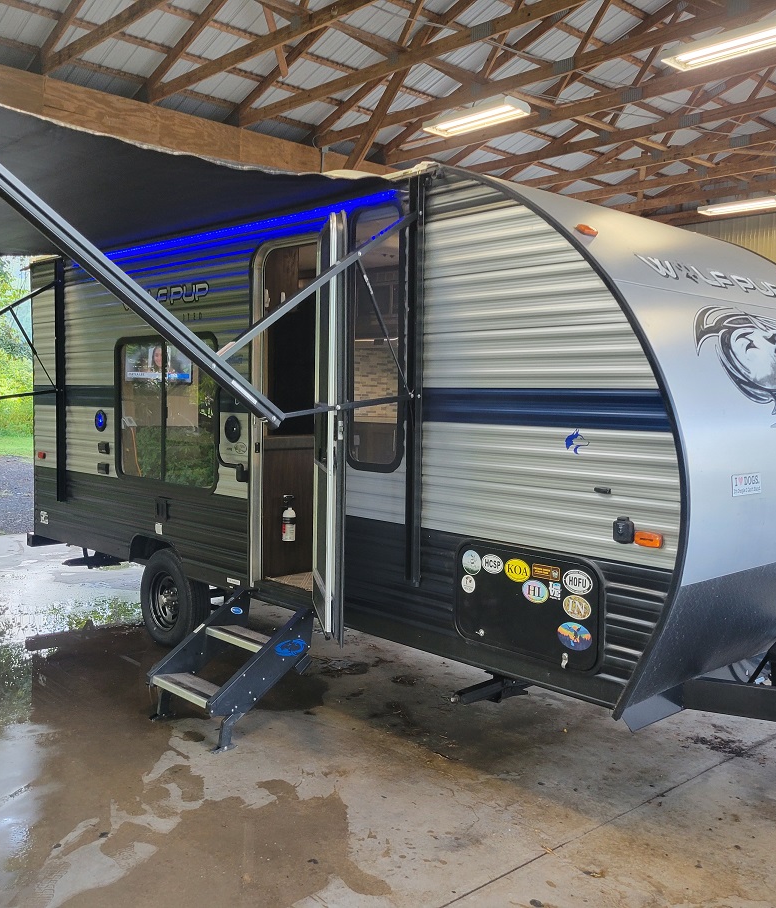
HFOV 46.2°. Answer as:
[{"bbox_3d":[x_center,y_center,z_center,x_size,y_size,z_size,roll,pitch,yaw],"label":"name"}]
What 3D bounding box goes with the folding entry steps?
[{"bbox_3d":[-0.806,1.091,4.782,0.680,0.670,0.640,-3,5,-43],"label":"folding entry steps"}]

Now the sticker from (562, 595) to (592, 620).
[{"bbox_3d":[0.754,0.613,3.626,0.005,0.096,0.137,-3,5,-43],"label":"sticker"}]

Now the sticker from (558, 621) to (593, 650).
[{"bbox_3d":[0.748,0.729,3.638,0.005,0.108,0.168,-3,5,-43],"label":"sticker"}]

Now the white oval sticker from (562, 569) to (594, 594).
[{"bbox_3d":[0.756,0.511,3.619,0.005,0.099,0.144,-3,5,-43],"label":"white oval sticker"}]

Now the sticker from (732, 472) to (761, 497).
[{"bbox_3d":[1.416,0.120,3.578,0.242,0.082,0.005,-3,5,-43],"label":"sticker"}]

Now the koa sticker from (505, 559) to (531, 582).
[{"bbox_3d":[0.547,0.493,3.840,0.005,0.099,0.142,-3,5,-43],"label":"koa sticker"}]

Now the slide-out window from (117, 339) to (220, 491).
[{"bbox_3d":[-1.486,-0.285,5.987,0.050,0.970,1.310,-3,5,-43],"label":"slide-out window"}]

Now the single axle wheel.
[{"bbox_3d":[-1.439,0.989,6.220,0.205,0.667,0.667,-3,5,-43],"label":"single axle wheel"}]

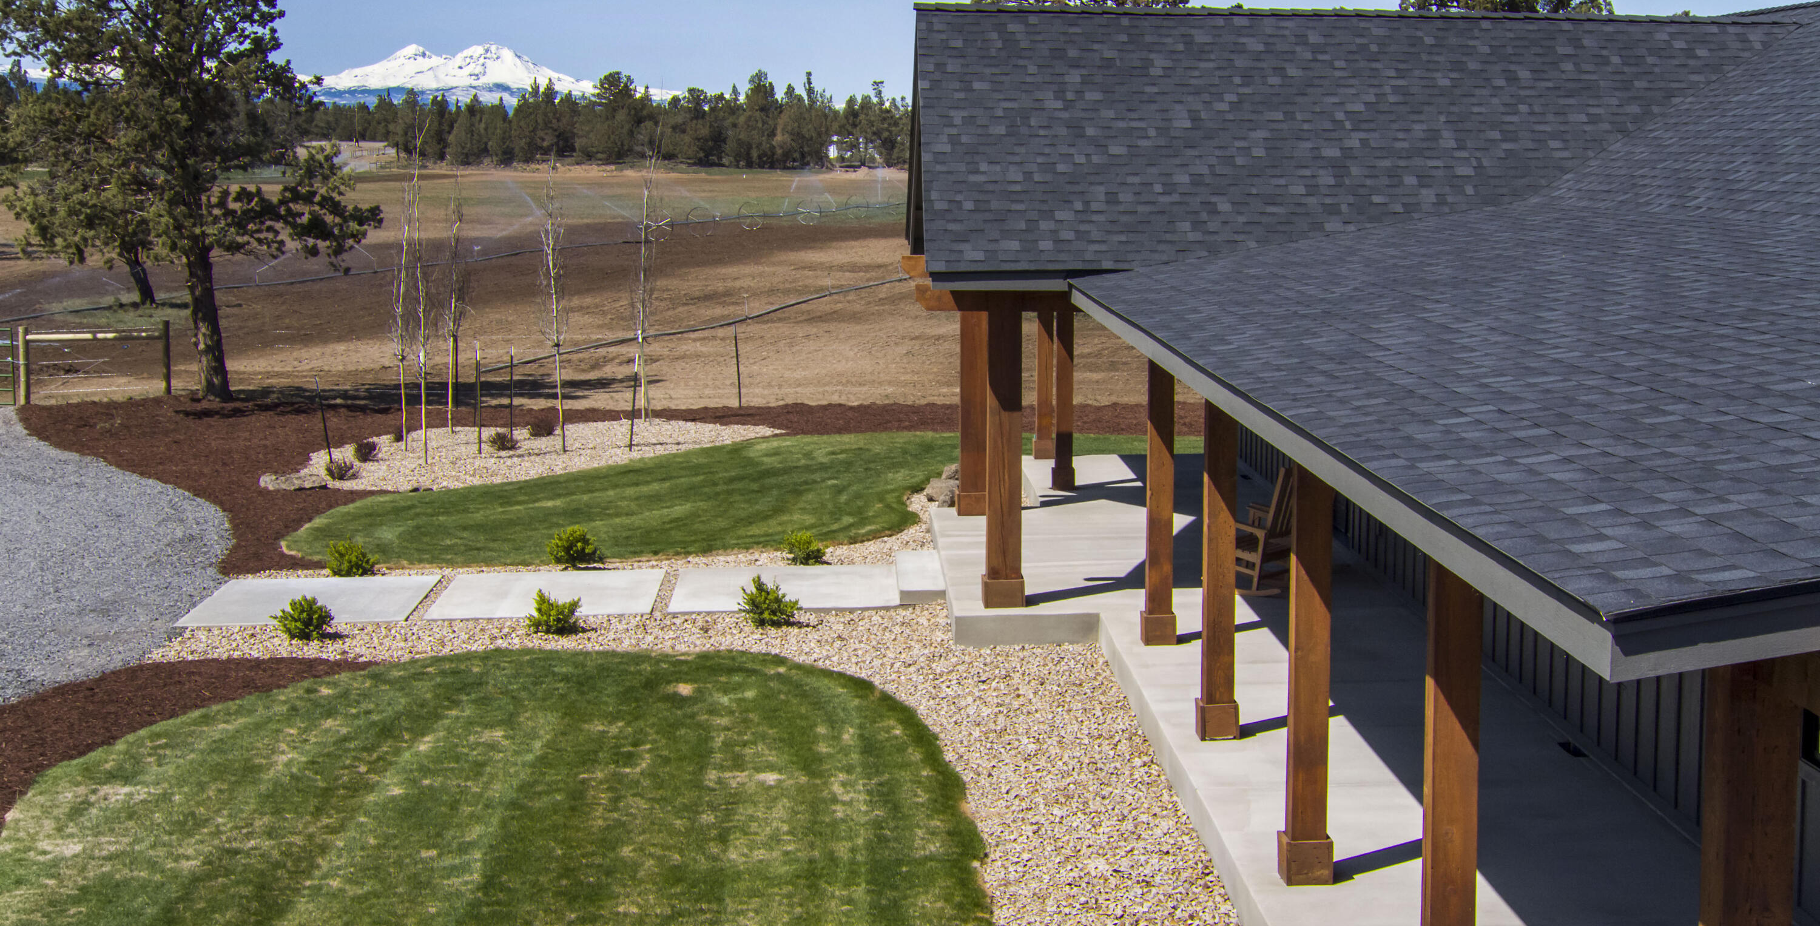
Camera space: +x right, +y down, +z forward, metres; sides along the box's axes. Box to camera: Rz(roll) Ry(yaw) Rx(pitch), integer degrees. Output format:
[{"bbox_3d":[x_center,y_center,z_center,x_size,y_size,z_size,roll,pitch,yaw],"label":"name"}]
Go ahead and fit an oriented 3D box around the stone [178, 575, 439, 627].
[{"bbox_3d":[-5.993,1.431,26.488,2.213,0.100,2.636,-1,7,-1],"label":"stone"}]

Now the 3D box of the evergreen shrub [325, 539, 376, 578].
[{"bbox_3d":[-5.551,0.916,26.225,0.460,0.350,0.460,0,7,-1],"label":"evergreen shrub"}]

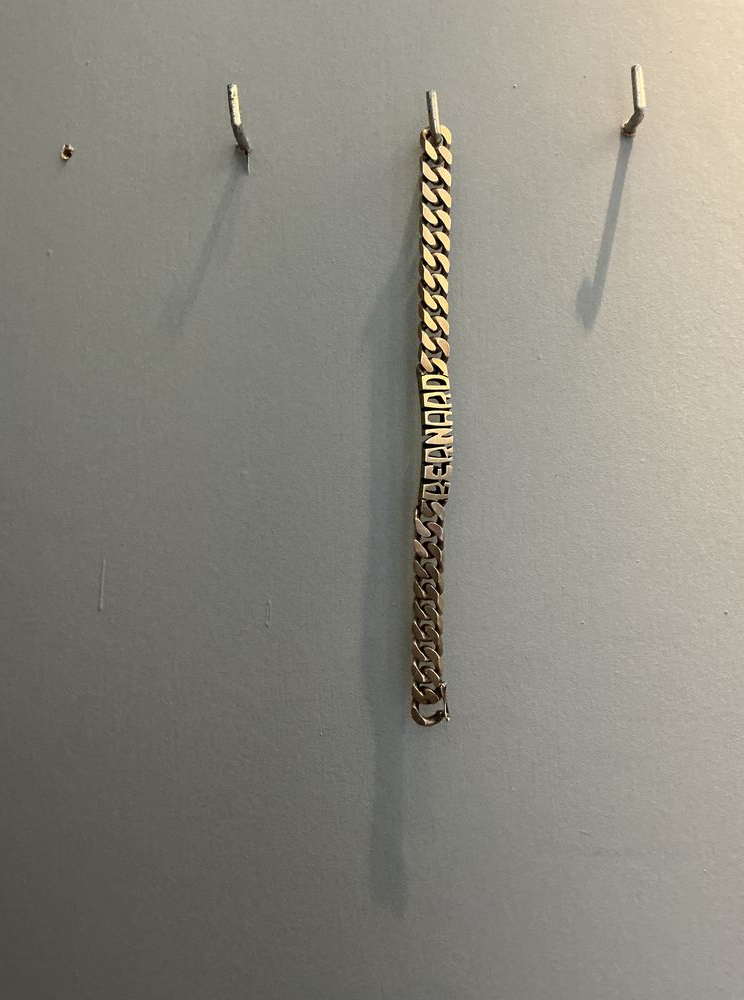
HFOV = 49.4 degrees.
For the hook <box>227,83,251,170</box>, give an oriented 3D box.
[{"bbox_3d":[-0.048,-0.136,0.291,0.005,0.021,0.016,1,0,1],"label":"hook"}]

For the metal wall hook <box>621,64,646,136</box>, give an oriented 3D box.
[{"bbox_3d":[0.093,-0.143,0.289,0.005,0.018,0.016,1,0,1],"label":"metal wall hook"}]

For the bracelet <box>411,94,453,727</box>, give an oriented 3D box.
[{"bbox_3d":[0.022,-0.027,0.288,0.013,0.214,0.007,1,0,1],"label":"bracelet"}]

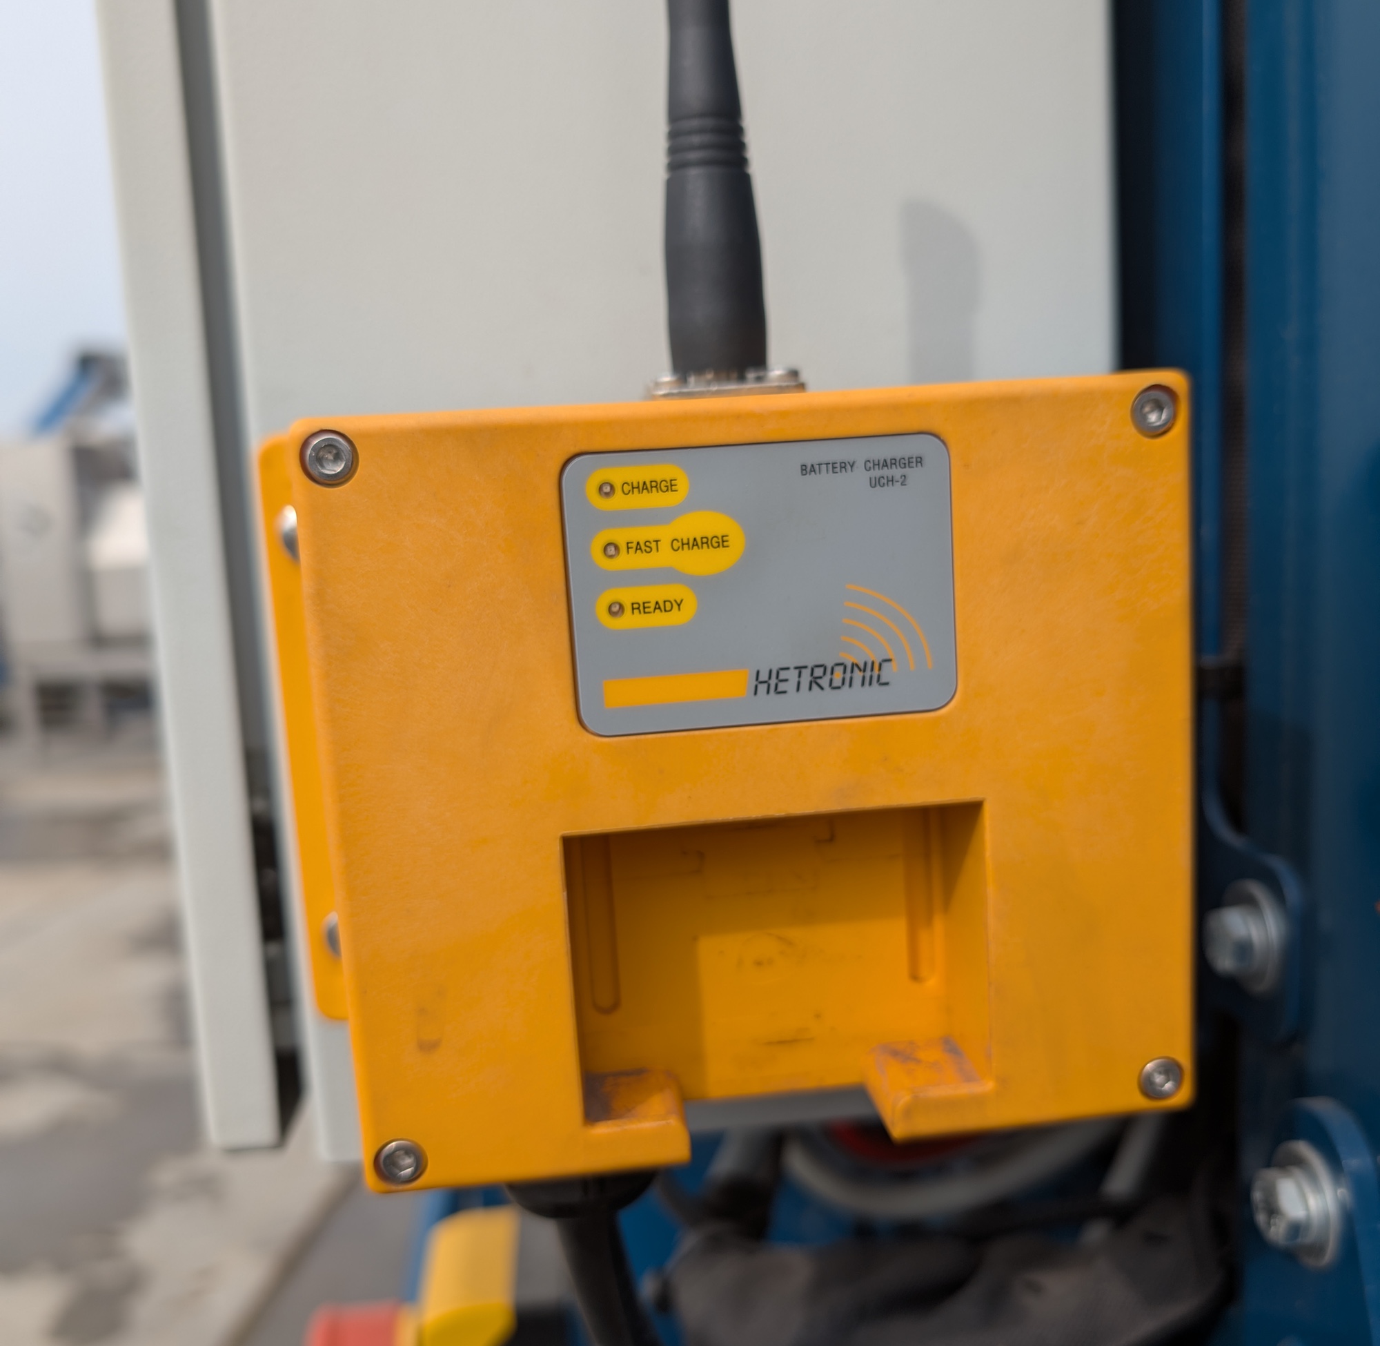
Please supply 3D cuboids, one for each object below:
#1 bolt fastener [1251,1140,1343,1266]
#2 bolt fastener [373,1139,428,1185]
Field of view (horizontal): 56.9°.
[{"bbox_3d":[0.153,0.135,0.322,0.012,0.030,0.030,-4,8,-5],"label":"bolt fastener"},{"bbox_3d":[-0.052,0.087,0.231,0.009,0.009,0.005,-4,8,-5],"label":"bolt fastener"}]

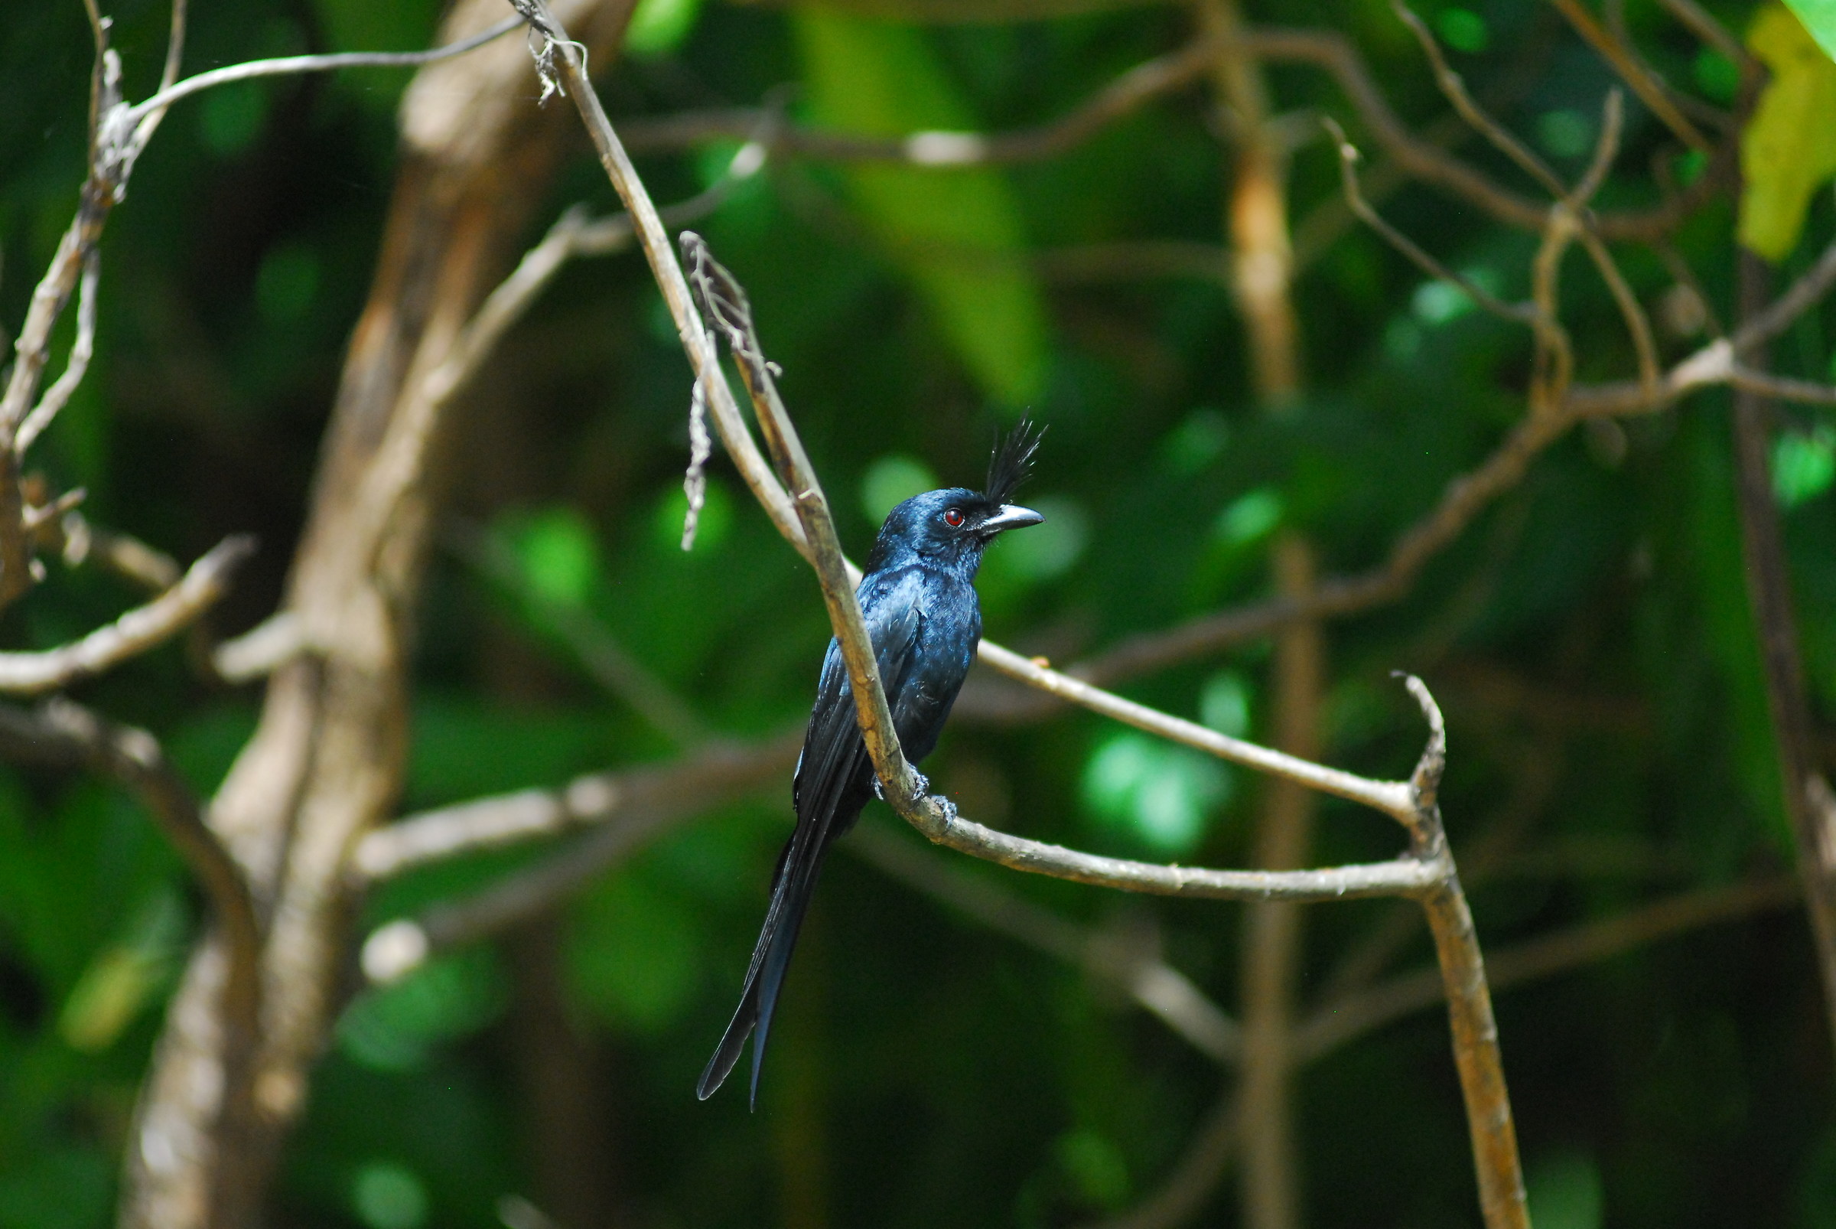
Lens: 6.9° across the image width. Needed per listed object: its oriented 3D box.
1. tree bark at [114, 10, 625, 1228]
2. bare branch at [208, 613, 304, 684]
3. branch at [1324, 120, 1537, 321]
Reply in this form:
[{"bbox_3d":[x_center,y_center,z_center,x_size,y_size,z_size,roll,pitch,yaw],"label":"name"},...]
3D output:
[{"bbox_3d":[-0.236,0.000,6.650,0.097,0.570,0.090,15,0,0],"label":"tree bark"},{"bbox_3d":[-0.284,0.014,6.600,0.046,0.018,0.020,-25,0,0],"label":"bare branch"},{"bbox_3d":[0.201,-0.151,6.100,0.118,0.030,0.030,43,0,0],"label":"branch"}]

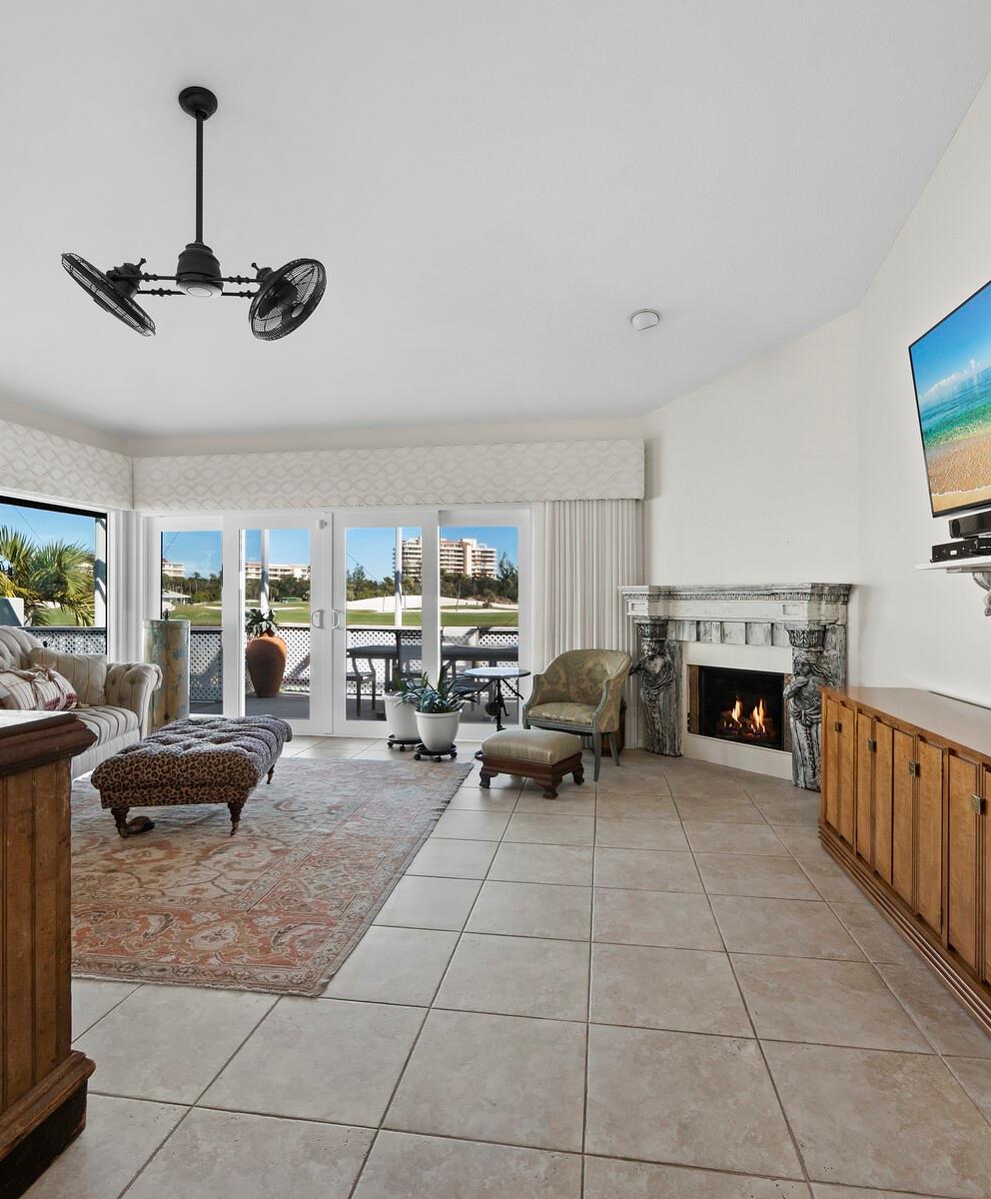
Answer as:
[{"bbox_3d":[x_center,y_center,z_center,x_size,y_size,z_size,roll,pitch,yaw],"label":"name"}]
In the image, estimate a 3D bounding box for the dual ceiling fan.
[{"bbox_3d":[-1.260,-1.600,2.720,1.100,1.040,0.460,0,0,-3],"label":"dual ceiling fan"}]

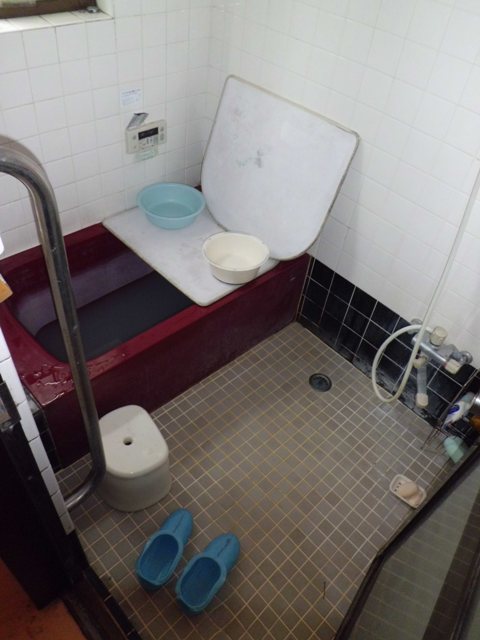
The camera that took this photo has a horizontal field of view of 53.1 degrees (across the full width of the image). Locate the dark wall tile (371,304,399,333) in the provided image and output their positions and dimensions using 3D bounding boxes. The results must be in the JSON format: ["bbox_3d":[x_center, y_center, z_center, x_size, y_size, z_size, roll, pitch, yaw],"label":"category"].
[{"bbox_3d":[0.570,-0.008,1.884,0.010,0.106,0.106,-32,58,-33],"label":"dark wall tile"}]

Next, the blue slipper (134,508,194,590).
[{"bbox_3d":[-0.233,0.709,1.530,0.117,0.085,0.252,20,47,10],"label":"blue slipper"}]

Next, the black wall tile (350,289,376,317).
[{"bbox_3d":[0.516,-0.072,2.006,0.010,0.108,0.108,-32,58,-32],"label":"black wall tile"}]

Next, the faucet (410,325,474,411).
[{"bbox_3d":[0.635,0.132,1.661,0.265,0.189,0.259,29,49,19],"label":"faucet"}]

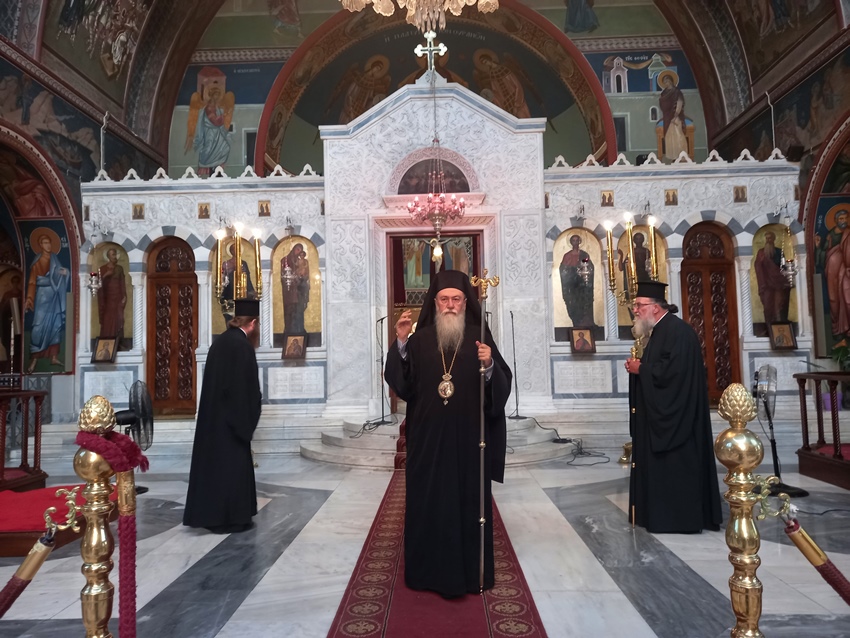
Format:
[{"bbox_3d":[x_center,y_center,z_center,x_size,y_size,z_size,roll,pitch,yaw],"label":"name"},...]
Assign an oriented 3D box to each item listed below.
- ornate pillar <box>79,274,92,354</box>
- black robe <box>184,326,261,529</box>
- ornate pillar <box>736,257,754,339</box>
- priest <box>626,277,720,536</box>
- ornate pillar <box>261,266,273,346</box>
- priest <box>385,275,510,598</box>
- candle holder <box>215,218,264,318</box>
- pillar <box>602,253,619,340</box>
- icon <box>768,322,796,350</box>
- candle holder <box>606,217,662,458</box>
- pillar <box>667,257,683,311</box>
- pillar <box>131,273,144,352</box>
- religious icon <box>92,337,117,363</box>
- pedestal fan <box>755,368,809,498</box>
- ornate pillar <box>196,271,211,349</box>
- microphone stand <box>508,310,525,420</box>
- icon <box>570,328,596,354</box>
[{"bbox_3d":[-5.199,-0.102,9.411,0.190,1.215,0.180,-1,-4,1],"label":"ornate pillar"},{"bbox_3d":[-1.661,0.761,5.066,0.560,1.842,0.550,2,-5,-41],"label":"black robe"},{"bbox_3d":[4.879,-0.336,9.320,0.180,1.233,0.180,-1,-3,1],"label":"ornate pillar"},{"bbox_3d":[1.952,0.646,4.873,0.690,1.902,0.570,-2,-4,8],"label":"priest"},{"bbox_3d":[-2.449,-0.157,9.490,0.180,1.224,0.180,-1,-3,1],"label":"ornate pillar"},{"bbox_3d":[0.116,0.609,3.567,0.690,1.800,0.500,-1,-4,1],"label":"priest"},{"bbox_3d":[-2.369,0.296,7.807,0.620,3.133,0.600,-1,-3,1],"label":"candle holder"},{"bbox_3d":[2.837,-0.292,9.368,0.180,1.239,0.180,-1,-3,1],"label":"pillar"},{"bbox_3d":[5.256,0.257,9.003,0.345,0.405,0.040,-1,-22,1],"label":"icon"},{"bbox_3d":[2.589,0.184,7.567,0.620,3.067,0.560,-1,-4,1],"label":"candle holder"},{"bbox_3d":[3.767,-0.314,9.198,0.190,1.241,0.180,-1,-4,1],"label":"pillar"},{"bbox_3d":[-4.449,-0.103,9.536,0.180,1.246,0.180,-1,-3,1],"label":"pillar"},{"bbox_3d":[-4.828,0.468,9.260,0.340,0.410,0.050,-1,-23,1],"label":"religious icon"},{"bbox_3d":[3.215,0.997,5.663,0.460,1.180,0.500,-3,-4,30],"label":"pedestal fan"},{"bbox_3d":[-3.375,-0.140,9.367,0.190,1.194,0.180,-1,-4,1],"label":"ornate pillar"},{"bbox_3d":[1.254,0.620,8.426,0.260,1.452,0.260,-1,-3,1],"label":"microphone stand"},{"bbox_3d":[2.341,0.332,9.072,0.345,0.400,0.040,-1,-22,1],"label":"icon"}]

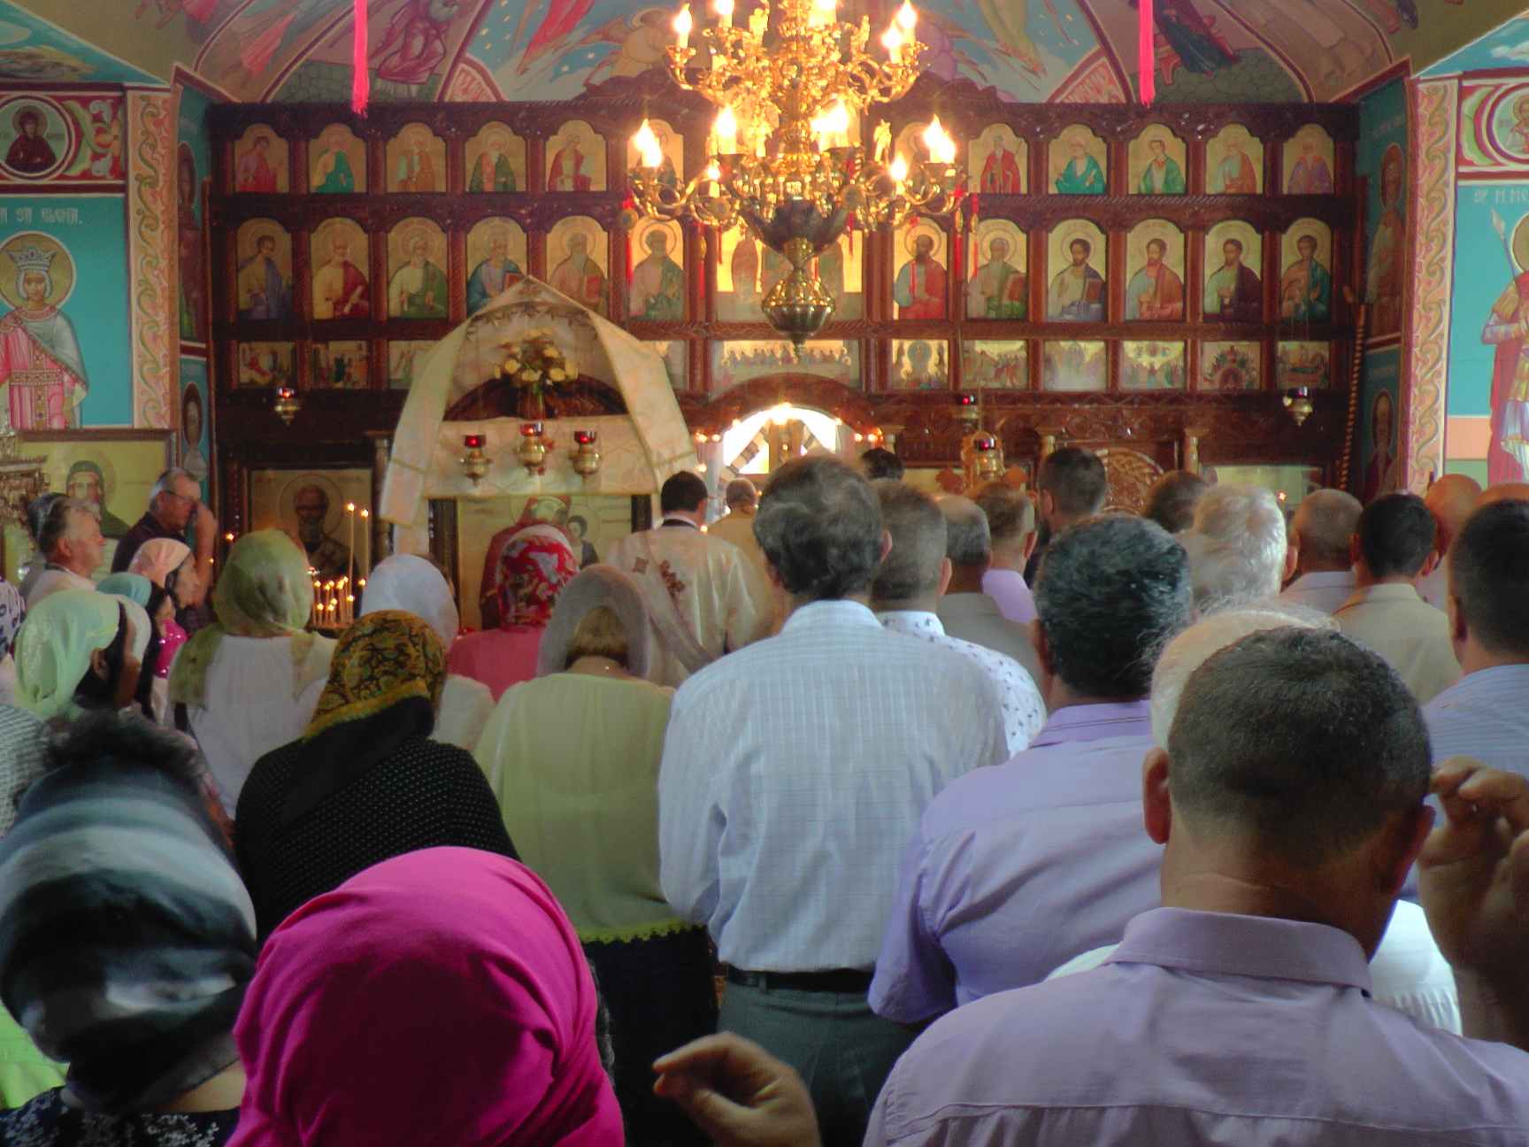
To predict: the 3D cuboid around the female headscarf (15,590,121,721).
[{"bbox_3d":[-1.192,0.142,2.800,0.190,0.235,0.220,2,5,27],"label":"female headscarf"}]

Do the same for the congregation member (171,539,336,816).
[{"bbox_3d":[-1.028,0.726,3.395,0.450,1.629,0.310,0,5,-3],"label":"congregation member"}]

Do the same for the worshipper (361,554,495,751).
[{"bbox_3d":[-0.736,0.747,3.414,0.440,1.584,0.300,0,5,-1],"label":"worshipper"}]

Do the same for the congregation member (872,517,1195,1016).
[{"bbox_3d":[0.394,0.795,1.939,0.540,1.725,0.340,-1,5,-8],"label":"congregation member"}]

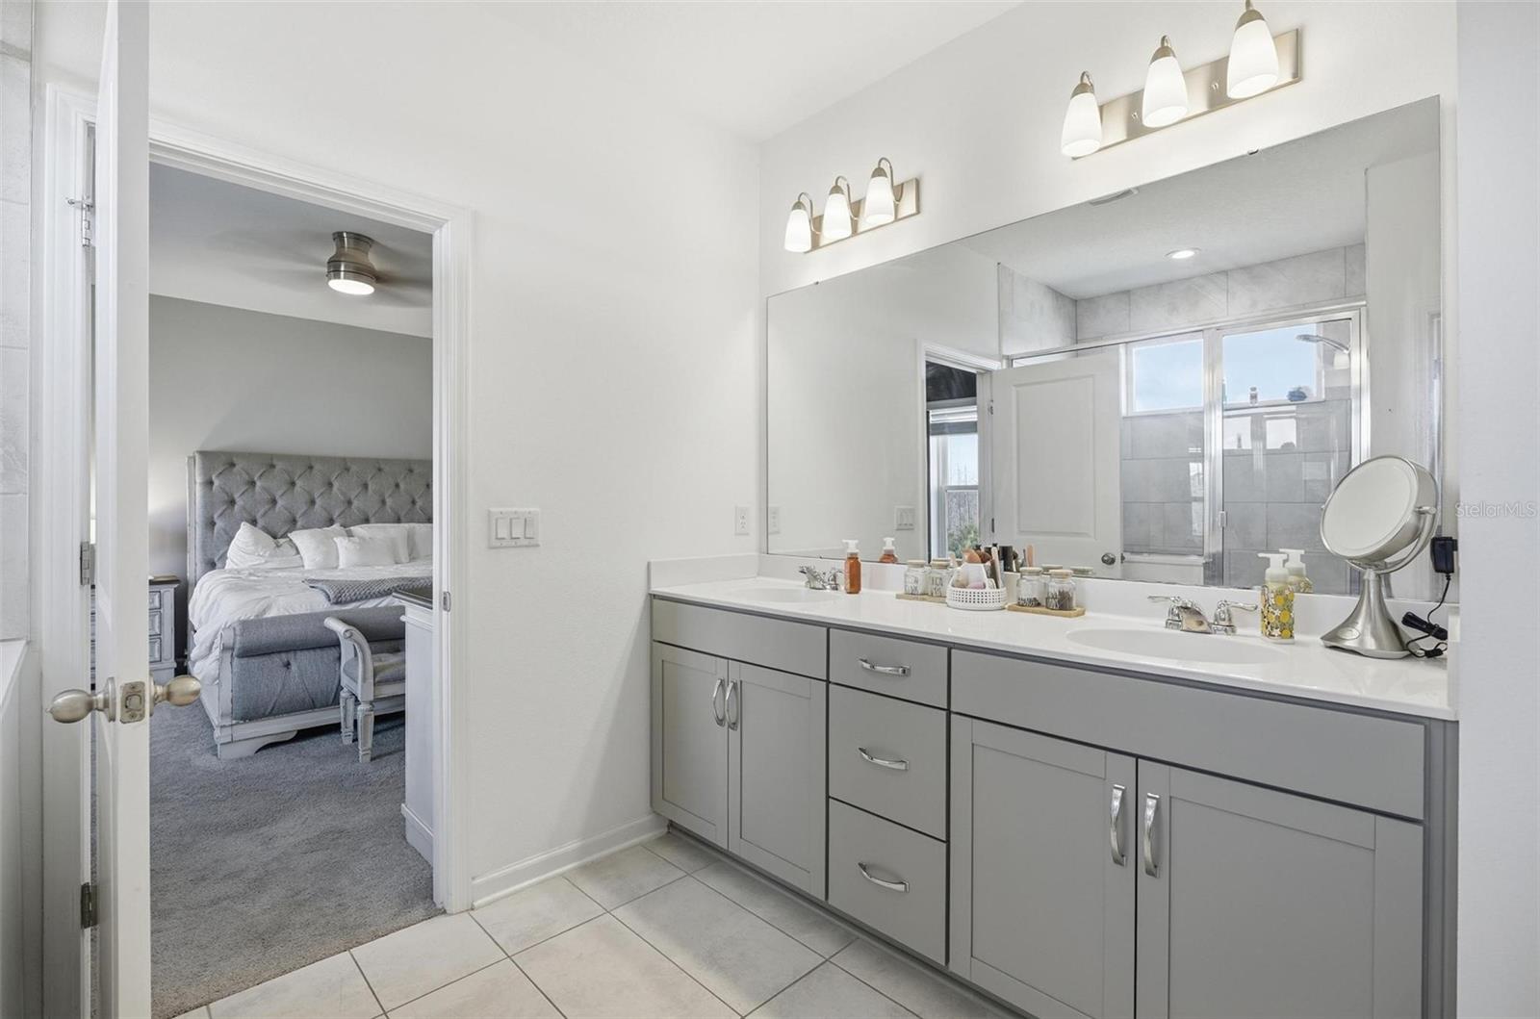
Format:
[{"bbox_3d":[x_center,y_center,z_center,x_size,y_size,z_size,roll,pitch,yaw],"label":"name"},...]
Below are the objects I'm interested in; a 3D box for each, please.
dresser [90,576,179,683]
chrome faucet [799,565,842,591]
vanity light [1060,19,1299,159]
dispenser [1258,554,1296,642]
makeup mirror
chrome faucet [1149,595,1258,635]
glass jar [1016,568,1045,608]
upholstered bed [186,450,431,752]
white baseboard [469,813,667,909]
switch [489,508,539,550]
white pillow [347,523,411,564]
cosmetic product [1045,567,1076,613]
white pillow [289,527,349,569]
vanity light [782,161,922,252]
[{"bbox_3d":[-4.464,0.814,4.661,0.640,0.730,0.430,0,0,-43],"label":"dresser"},{"bbox_3d":[0.160,0.255,2.512,0.210,0.086,0.150,0,0,45],"label":"chrome faucet"},{"bbox_3d":[1.012,-1.102,1.742,0.175,0.236,0.527,0,0,-45],"label":"vanity light"},{"bbox_3d":[1.151,0.200,1.554,0.064,0.197,0.062,0,0,33],"label":"dispenser"},{"bbox_3d":[1.274,0.093,1.440,0.171,0.411,0.251,0,0,0],"label":"makeup mirror"},{"bbox_3d":[1.028,0.257,1.650,0.150,0.082,0.231,0,0,-45],"label":"chrome faucet"},{"bbox_3d":[0.797,0.238,2.085,0.078,0.113,0.078,0,0,0],"label":"glass jar"},{"bbox_3d":[-2.708,0.371,4.833,2.050,1.620,2.520,0,0,-43],"label":"upholstered bed"},{"bbox_3d":[-0.648,1.170,2.327,0.016,0.082,0.720,0,0,45],"label":"white baseboard"},{"bbox_3d":[-0.808,0.060,2.164,0.010,0.121,0.166,0,0,45],"label":"switch"},{"bbox_3d":[-3.169,0.283,5.536,0.480,0.380,0.190,0,-20,-43],"label":"white pillow"},{"bbox_3d":[0.829,0.231,1.940,0.080,0.107,0.080,0,0,-45],"label":"cosmetic product"},{"bbox_3d":[-3.457,0.301,5.255,0.411,0.361,0.150,0,-20,-45],"label":"white pillow"},{"bbox_3d":[0.278,-1.105,2.486,0.175,0.236,0.527,0,0,-45],"label":"vanity light"}]

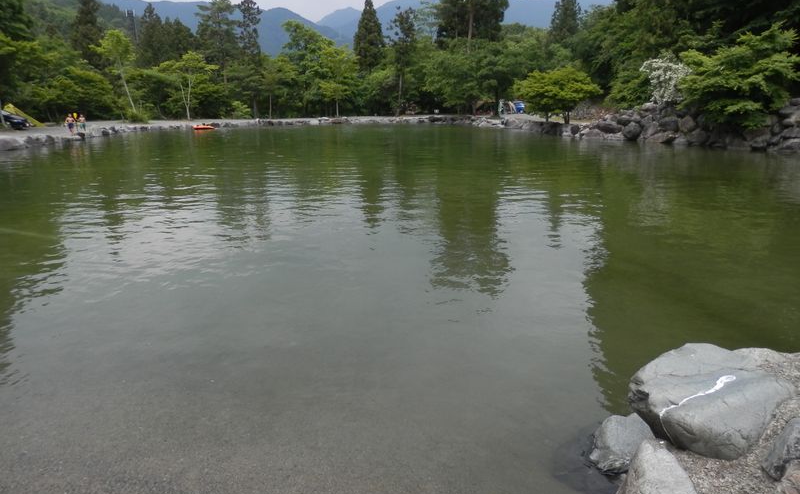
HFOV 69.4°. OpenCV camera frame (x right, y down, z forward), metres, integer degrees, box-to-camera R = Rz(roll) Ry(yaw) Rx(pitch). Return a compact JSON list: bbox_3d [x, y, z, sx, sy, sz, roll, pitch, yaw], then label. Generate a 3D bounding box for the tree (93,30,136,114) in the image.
[{"bbox_3d":[-28.760,-17.502,58.538,3.840,8.550,3.460,-6,15,-25],"label":"tree"}]

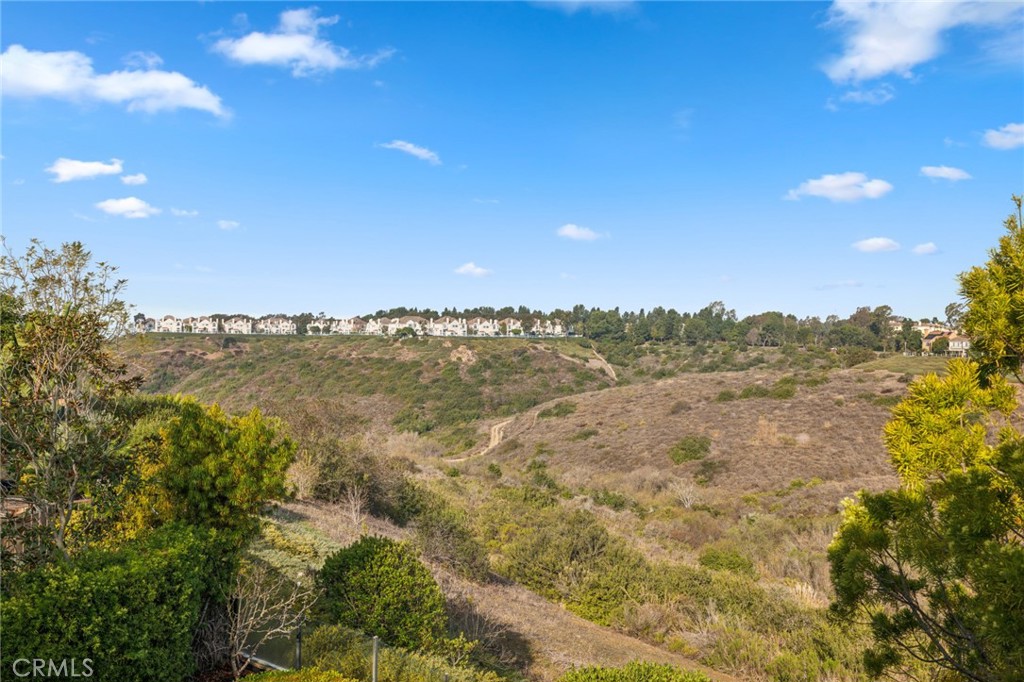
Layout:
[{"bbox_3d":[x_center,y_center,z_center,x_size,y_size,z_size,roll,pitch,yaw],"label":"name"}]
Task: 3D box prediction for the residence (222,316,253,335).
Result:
[{"bbox_3d":[-151.981,-8.416,488.000,14.800,9.200,13.000,0,0,-23],"label":"residence"}]

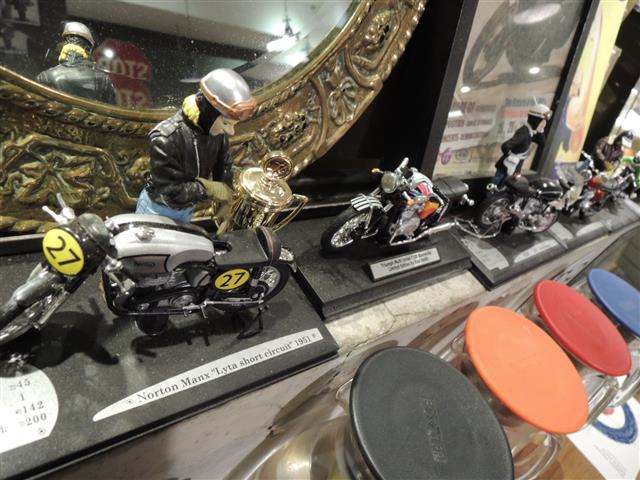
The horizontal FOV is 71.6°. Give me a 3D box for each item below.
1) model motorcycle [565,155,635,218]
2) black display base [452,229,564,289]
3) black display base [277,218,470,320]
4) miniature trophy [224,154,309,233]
[{"bbox_3d":[0.421,-0.071,0.696,0.182,0.090,0.066,-9,54,-43],"label":"model motorcycle"},{"bbox_3d":[0.230,-0.008,0.563,0.220,0.014,0.108,-9,54,-43],"label":"black display base"},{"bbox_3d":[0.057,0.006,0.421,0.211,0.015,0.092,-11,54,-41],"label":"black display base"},{"bbox_3d":[-0.040,-0.029,0.316,0.061,0.071,0.044,15,41,-20],"label":"miniature trophy"}]

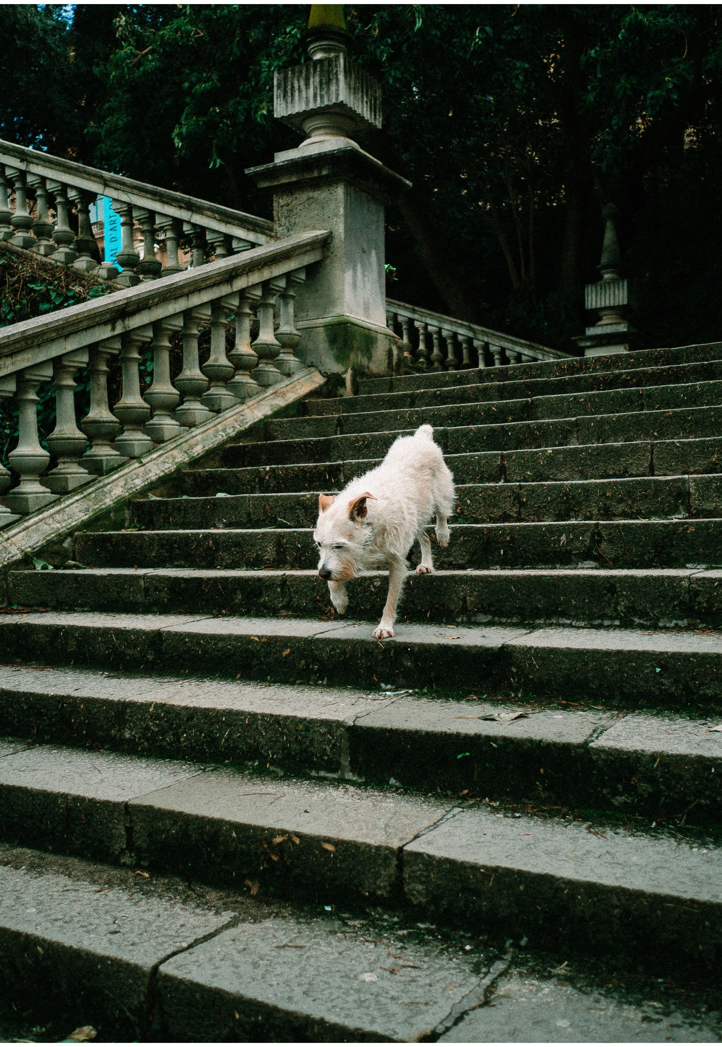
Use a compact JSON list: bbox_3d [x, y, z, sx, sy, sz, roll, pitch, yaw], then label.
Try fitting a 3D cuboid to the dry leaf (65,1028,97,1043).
[{"bbox_3d":[-0.522,0.950,1.737,0.060,0.016,0.042,-2,1,-29],"label":"dry leaf"}]

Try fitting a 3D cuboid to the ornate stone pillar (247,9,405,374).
[{"bbox_3d":[-0.217,-2.381,6.262,0.799,2.945,0.799,0,1,30],"label":"ornate stone pillar"}]

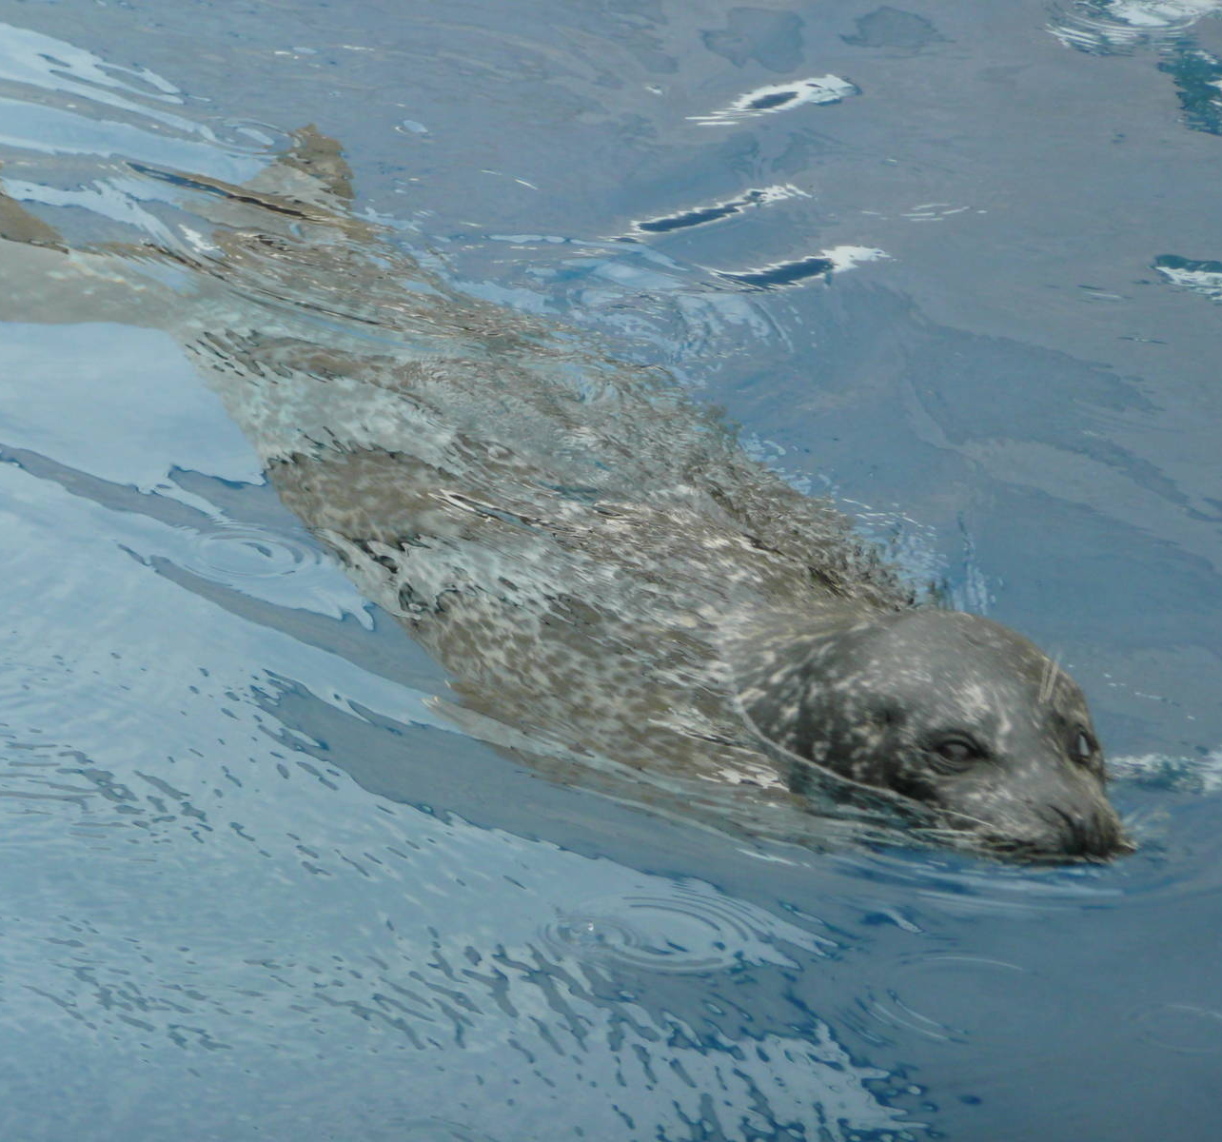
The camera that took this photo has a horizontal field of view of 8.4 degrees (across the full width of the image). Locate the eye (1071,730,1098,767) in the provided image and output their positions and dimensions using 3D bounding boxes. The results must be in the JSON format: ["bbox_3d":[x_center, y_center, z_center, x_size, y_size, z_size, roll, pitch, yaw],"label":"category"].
[{"bbox_3d":[0.343,0.129,6.030,0.017,0.025,0.035,4,19,25],"label":"eye"}]

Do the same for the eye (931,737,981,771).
[{"bbox_3d":[0.248,0.132,5.980,0.036,0.023,0.018,16,7,8],"label":"eye"}]

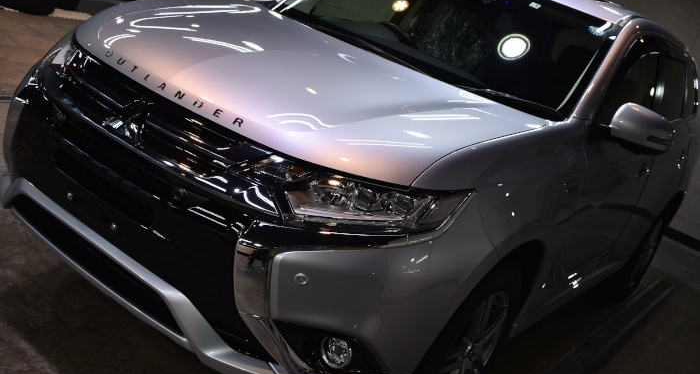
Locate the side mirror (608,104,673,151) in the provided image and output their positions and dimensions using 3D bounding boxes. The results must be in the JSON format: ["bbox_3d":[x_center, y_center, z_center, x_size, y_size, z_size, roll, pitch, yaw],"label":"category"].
[{"bbox_3d":[1.100,-0.213,2.892,0.230,0.180,0.180,28,18,29],"label":"side mirror"}]

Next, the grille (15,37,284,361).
[{"bbox_3d":[-0.635,-0.041,2.245,1.280,0.520,0.250,28,18,29],"label":"grille"}]

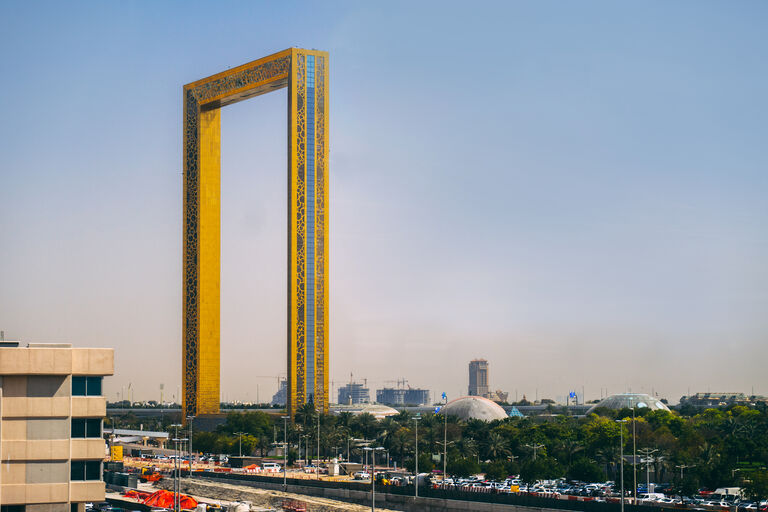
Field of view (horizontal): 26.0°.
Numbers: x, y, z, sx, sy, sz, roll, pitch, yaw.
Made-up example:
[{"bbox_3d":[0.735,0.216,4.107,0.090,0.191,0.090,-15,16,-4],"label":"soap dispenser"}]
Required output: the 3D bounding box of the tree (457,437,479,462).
[{"bbox_3d":[20.073,47.599,400.000,5.400,8.600,5.400,0,-5,0],"label":"tree"}]

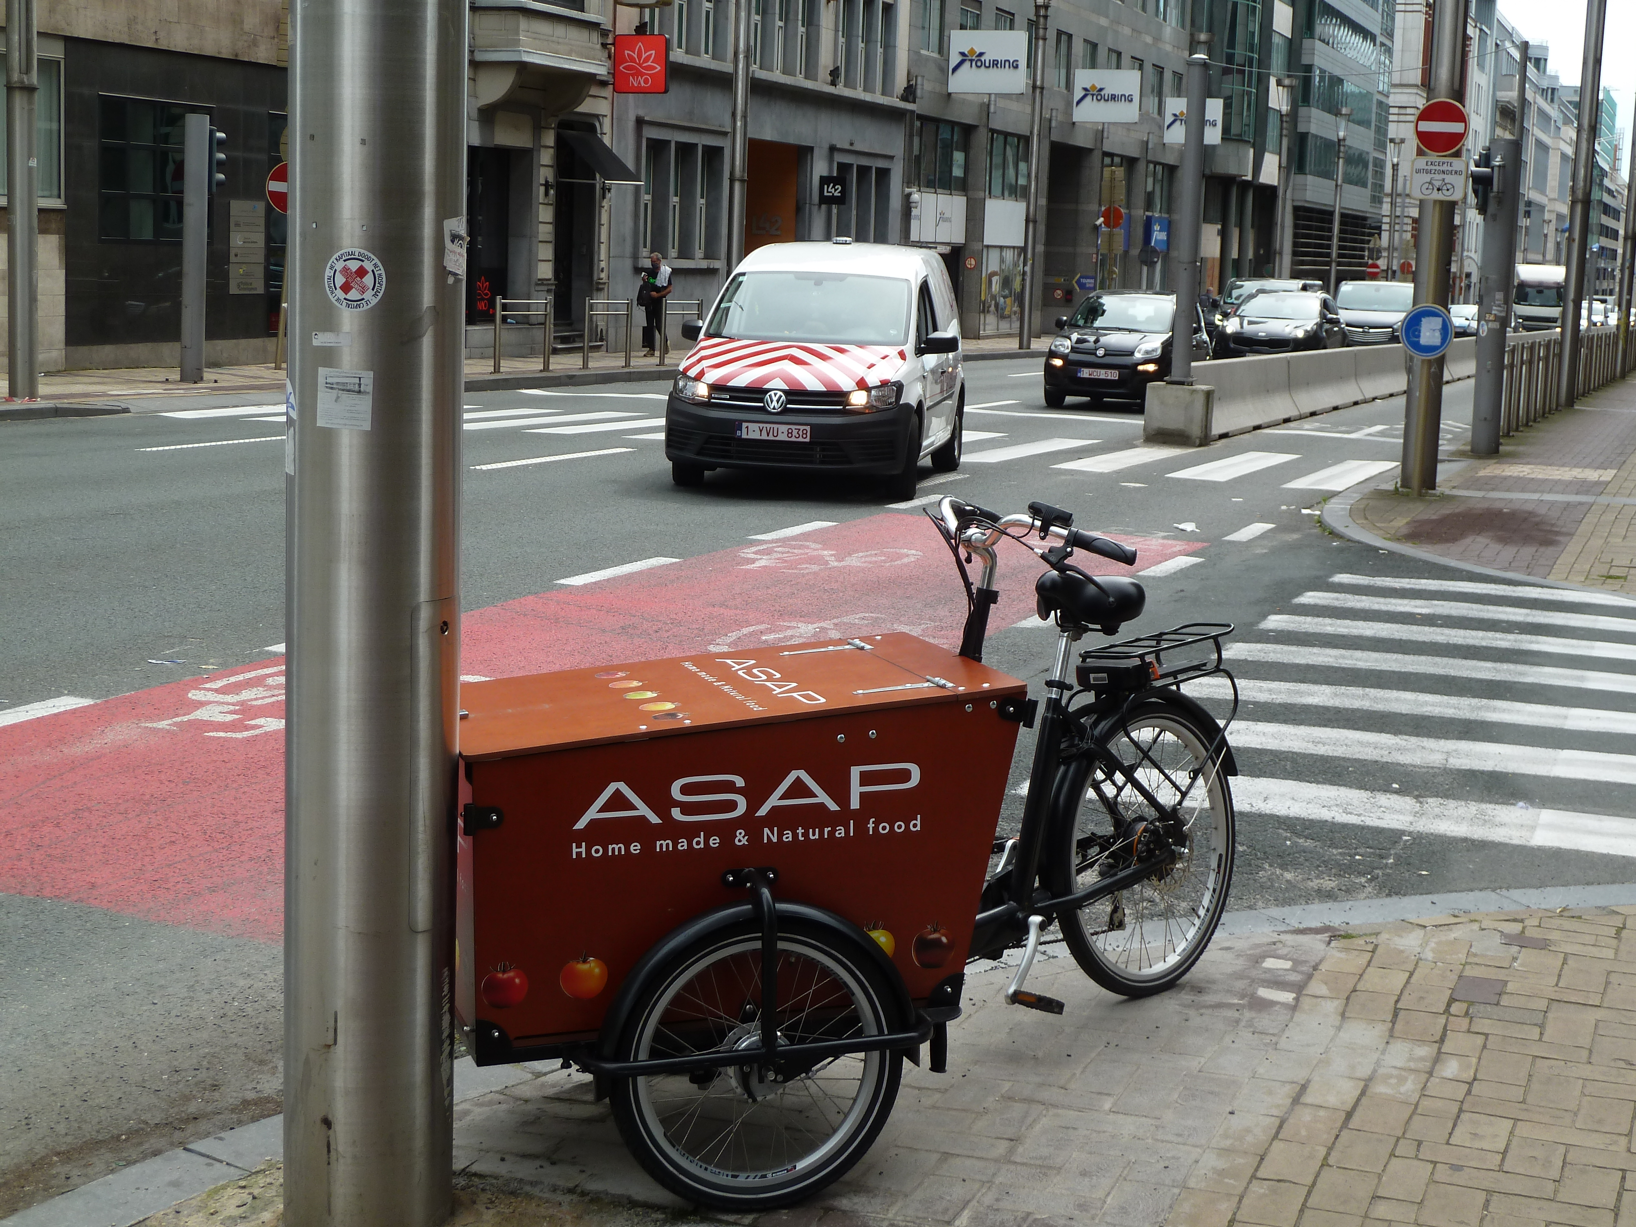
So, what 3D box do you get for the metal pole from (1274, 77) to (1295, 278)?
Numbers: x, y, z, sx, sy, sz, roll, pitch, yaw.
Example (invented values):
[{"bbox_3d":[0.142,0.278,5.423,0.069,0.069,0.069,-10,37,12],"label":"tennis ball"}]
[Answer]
[{"bbox_3d":[15.007,-13.112,79.441,0.600,8.150,0.600,5,8,20],"label":"metal pole"}]

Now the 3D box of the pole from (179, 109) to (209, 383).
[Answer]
[{"bbox_3d":[-6.924,-4.052,27.321,0.268,2.946,0.268,0,8,-14],"label":"pole"}]

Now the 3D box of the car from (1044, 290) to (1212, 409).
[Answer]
[{"bbox_3d":[4.070,-3.460,31.900,1.700,1.540,3.650,5,8,19],"label":"car"}]

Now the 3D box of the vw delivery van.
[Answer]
[{"bbox_3d":[0.100,-1.950,18.680,1.870,1.840,4.420,3,8,10],"label":"vw delivery van"}]

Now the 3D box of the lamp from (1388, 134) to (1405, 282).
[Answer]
[{"bbox_3d":[26.217,-17.269,112.182,0.600,8.660,0.600,5,8,20],"label":"lamp"}]

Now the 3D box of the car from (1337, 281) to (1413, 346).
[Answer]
[{"bbox_3d":[12.046,-6.164,52.535,1.950,1.960,5.000,5,8,20],"label":"car"}]

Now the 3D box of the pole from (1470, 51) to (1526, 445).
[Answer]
[{"bbox_3d":[6.349,-3.392,22.909,0.300,3.820,0.300,5,8,20],"label":"pole"}]

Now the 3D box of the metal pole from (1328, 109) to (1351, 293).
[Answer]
[{"bbox_3d":[20.247,-15.283,95.921,0.600,8.660,0.600,5,8,20],"label":"metal pole"}]

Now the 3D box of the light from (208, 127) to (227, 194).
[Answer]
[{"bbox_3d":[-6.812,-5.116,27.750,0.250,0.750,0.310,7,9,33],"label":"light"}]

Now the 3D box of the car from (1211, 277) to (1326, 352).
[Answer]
[{"bbox_3d":[10.625,-6.896,57.644,1.930,1.920,5.100,5,8,20],"label":"car"}]

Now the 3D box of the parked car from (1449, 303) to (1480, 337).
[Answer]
[{"bbox_3d":[19.800,-8.810,75.000,1.800,1.500,4.300,5,8,20],"label":"parked car"}]

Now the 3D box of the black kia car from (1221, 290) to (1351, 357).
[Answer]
[{"bbox_3d":[8.115,-4.828,42.820,1.860,1.640,4.480,5,8,20],"label":"black kia car"}]

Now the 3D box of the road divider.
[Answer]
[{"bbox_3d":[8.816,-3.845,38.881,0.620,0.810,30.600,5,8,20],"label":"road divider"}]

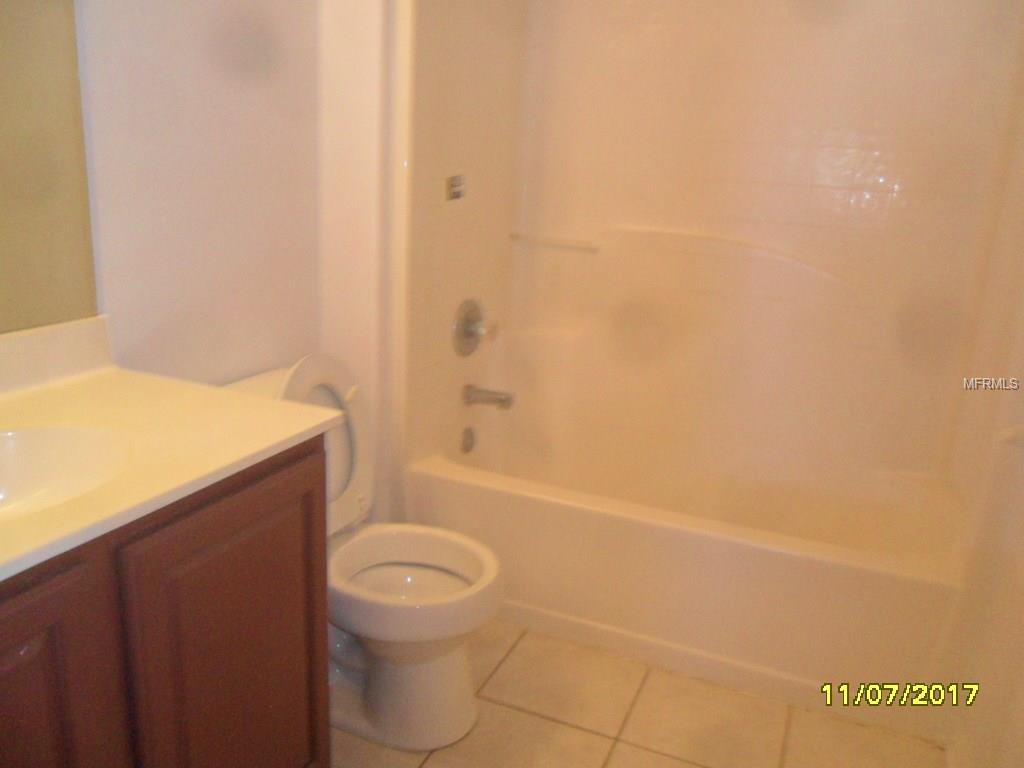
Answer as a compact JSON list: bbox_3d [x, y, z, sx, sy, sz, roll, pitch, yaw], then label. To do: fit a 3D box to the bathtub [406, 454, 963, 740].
[{"bbox_3d":[0.468,0.450,2.314,1.405,0.407,0.711,9,16,21],"label":"bathtub"}]

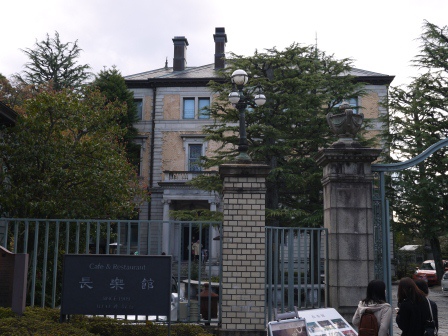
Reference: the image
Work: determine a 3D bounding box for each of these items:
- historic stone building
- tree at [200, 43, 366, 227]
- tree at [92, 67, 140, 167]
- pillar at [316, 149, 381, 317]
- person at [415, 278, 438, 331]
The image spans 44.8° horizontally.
[{"bbox_3d":[3.096,-1.408,46.116,20.500,20.100,18.000,0,-8,3],"label":"historic stone building"},{"bbox_3d":[2.609,-0.151,24.246,7.500,11.300,7.300,1,-8,0],"label":"tree"},{"bbox_3d":[-7.031,0.227,35.280,3.600,13.500,3.600,1,-8,0],"label":"tree"},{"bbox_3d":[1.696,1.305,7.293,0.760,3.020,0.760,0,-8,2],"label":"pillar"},{"bbox_3d":[2.685,2.318,7.308,0.480,1.600,0.320,2,-8,-8],"label":"person"}]

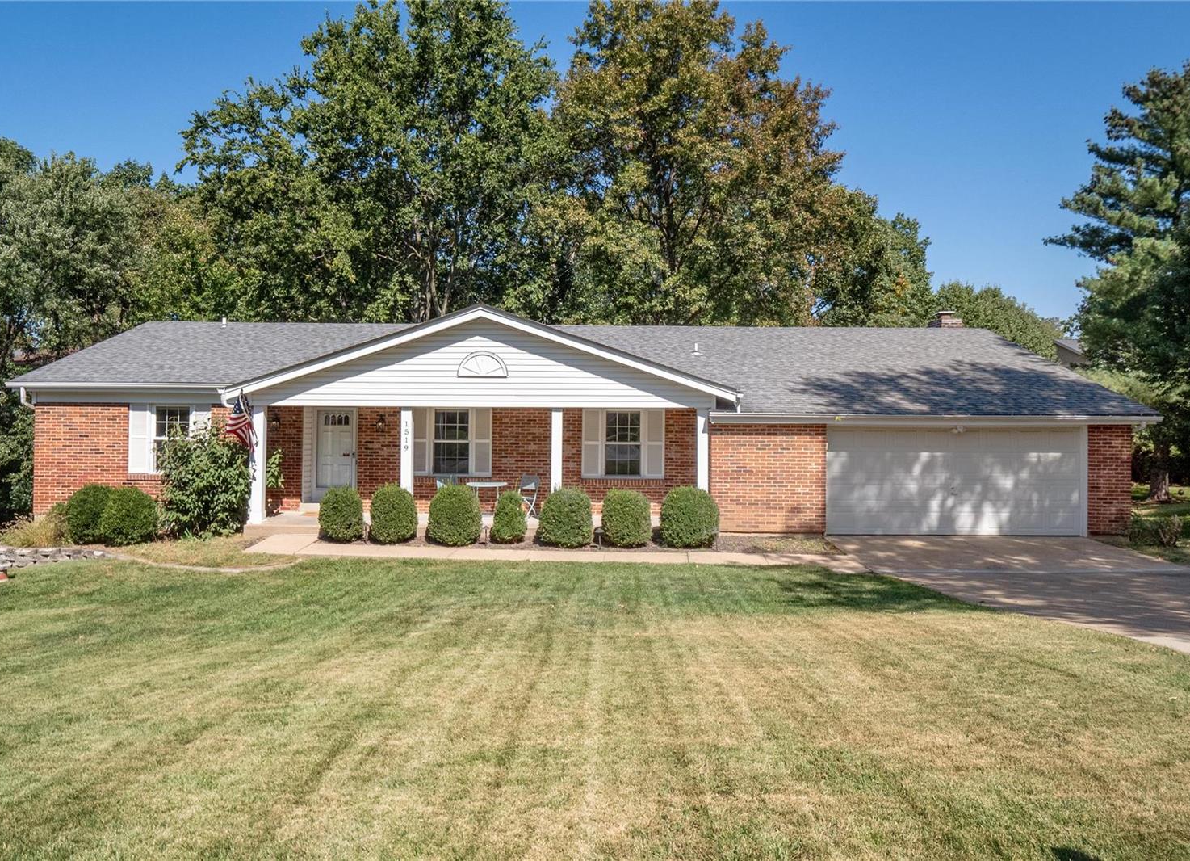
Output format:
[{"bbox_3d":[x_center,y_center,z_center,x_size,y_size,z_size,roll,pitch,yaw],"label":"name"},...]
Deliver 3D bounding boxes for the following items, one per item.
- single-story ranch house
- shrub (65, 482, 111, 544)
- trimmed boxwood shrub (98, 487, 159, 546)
[{"bbox_3d":[-0.627,-0.520,21.961,22.567,5.216,13.417,0,-1,1],"label":"single-story ranch house"},{"bbox_3d":[-8.945,1.473,15.343,0.948,1.020,0.939,0,-1,1],"label":"shrub"},{"bbox_3d":[-8.123,1.477,14.941,0.971,0.973,0.962,0,-1,1],"label":"trimmed boxwood shrub"}]

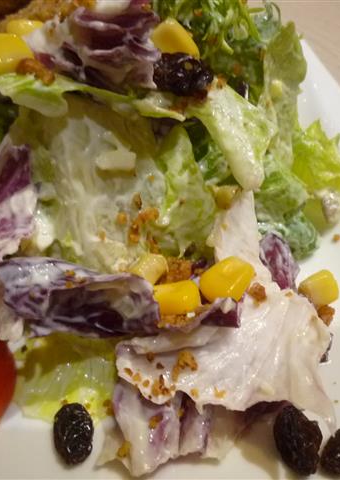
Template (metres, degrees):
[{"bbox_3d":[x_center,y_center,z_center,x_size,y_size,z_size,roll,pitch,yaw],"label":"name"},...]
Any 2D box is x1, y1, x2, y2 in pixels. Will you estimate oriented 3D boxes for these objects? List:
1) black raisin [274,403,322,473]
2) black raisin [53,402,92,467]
[{"bbox_3d":[0.038,0.059,0.136,0.013,0.012,0.020,-20,65,-10],"label":"black raisin"},{"bbox_3d":[-0.029,0.057,0.137,0.011,0.010,0.017,-8,63,-4],"label":"black raisin"}]

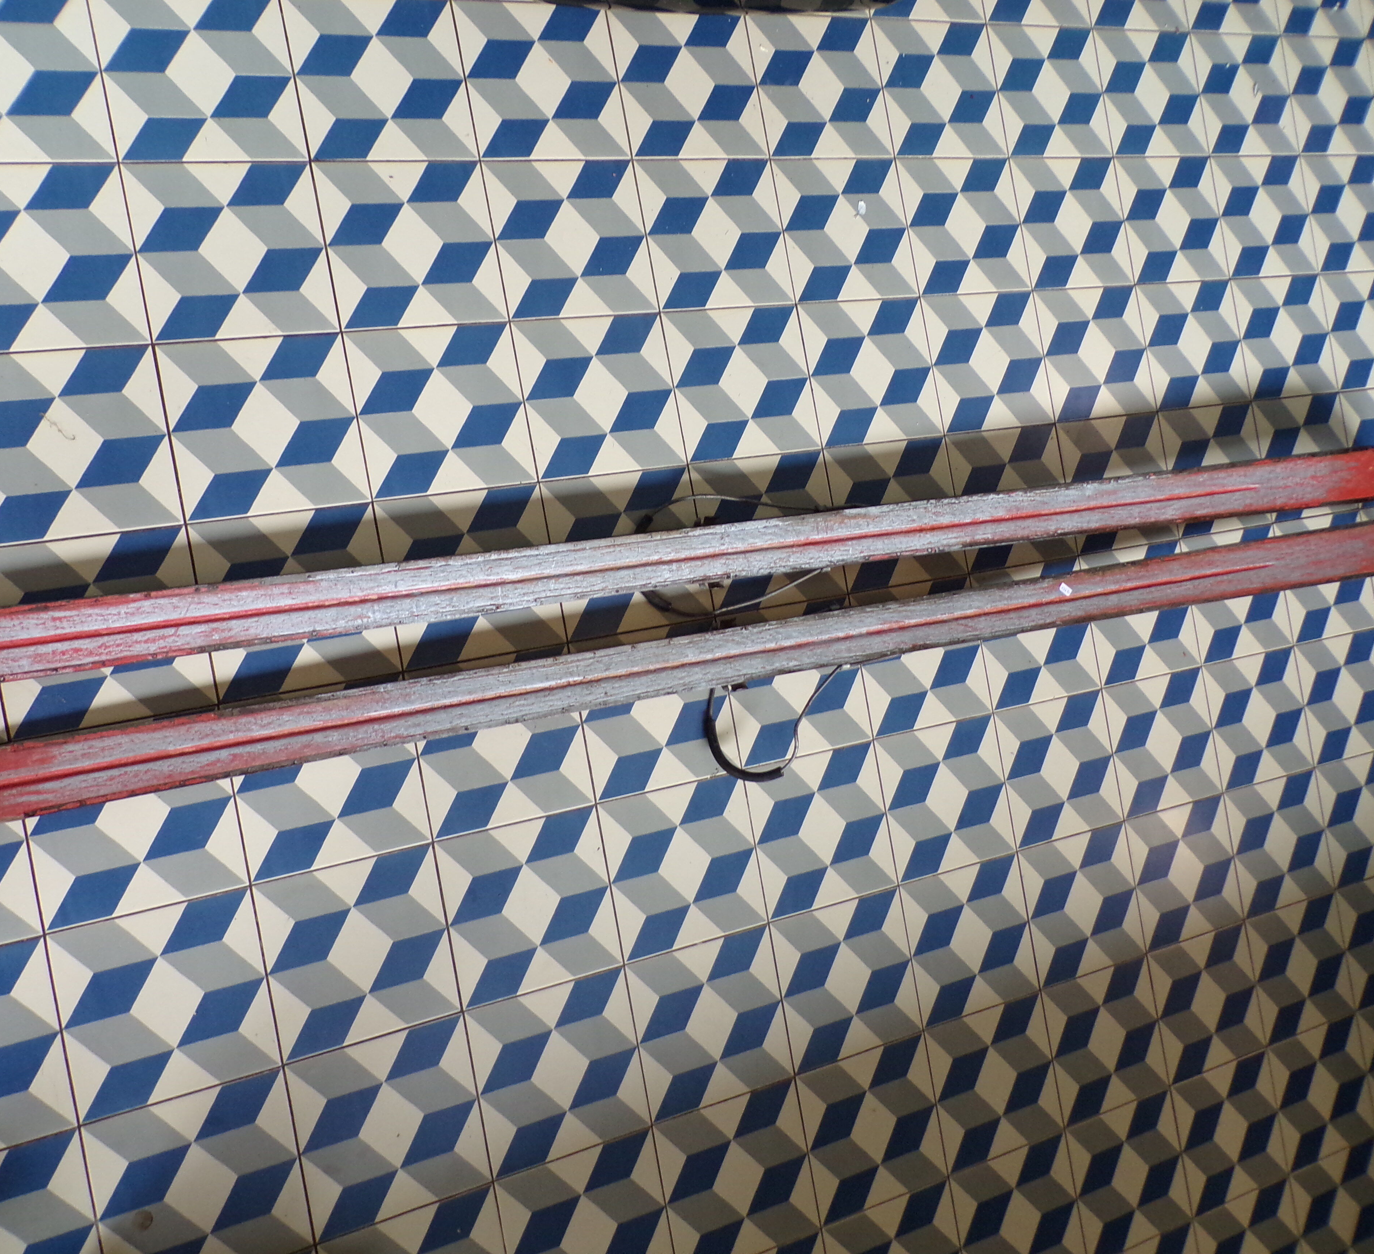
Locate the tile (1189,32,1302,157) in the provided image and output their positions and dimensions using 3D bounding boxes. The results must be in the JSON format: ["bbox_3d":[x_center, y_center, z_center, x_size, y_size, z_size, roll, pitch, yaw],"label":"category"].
[{"bbox_3d":[0.918,-0.875,1.913,0.199,0.012,0.199,-10,90,-22],"label":"tile"}]

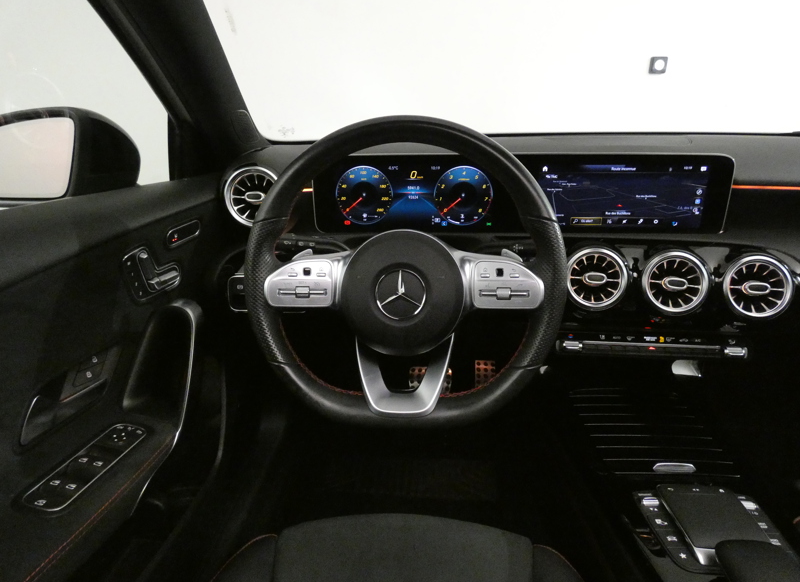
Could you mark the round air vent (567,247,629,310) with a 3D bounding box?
[{"bbox_3d":[0.264,-0.020,0.634,0.090,0.090,0.035,1,13,3],"label":"round air vent"}]

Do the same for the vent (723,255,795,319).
[{"bbox_3d":[0.472,-0.009,0.622,0.090,0.090,0.035,1,13,3],"label":"vent"}]

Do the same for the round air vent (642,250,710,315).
[{"bbox_3d":[0.366,-0.015,0.627,0.090,0.090,0.035,1,13,3],"label":"round air vent"}]

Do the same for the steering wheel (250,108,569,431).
[{"bbox_3d":[0.006,-0.022,0.555,0.372,0.361,0.080,0,1,0],"label":"steering wheel"}]

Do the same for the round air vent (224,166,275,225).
[{"bbox_3d":[-0.221,-0.148,0.717,0.090,0.090,0.035,-1,15,-3],"label":"round air vent"}]

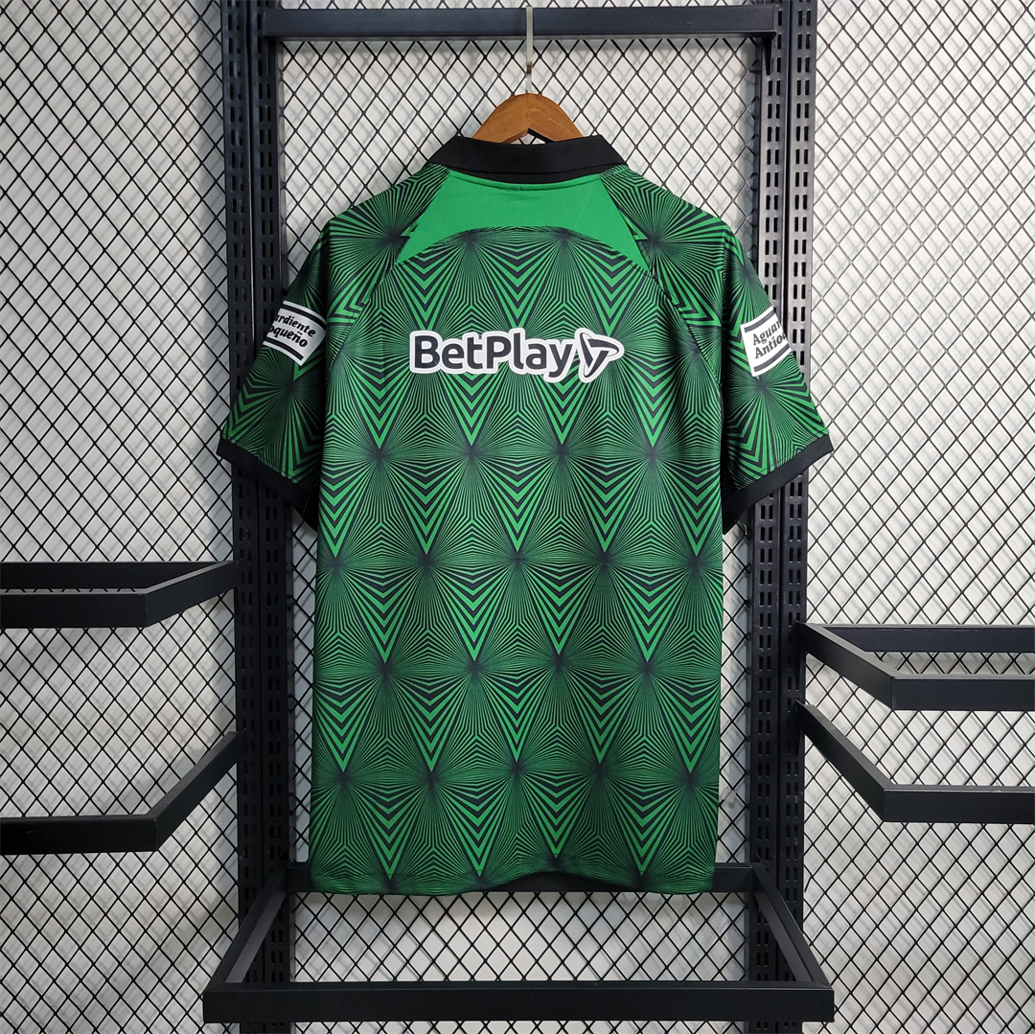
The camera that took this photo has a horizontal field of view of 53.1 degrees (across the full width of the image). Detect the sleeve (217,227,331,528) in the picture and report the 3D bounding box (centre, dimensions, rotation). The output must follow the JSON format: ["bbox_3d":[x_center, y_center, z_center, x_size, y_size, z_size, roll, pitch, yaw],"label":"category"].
[{"bbox_3d":[-0.264,-0.151,1.125,0.125,0.325,0.120,0,4,0],"label":"sleeve"}]

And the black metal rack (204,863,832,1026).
[{"bbox_3d":[0.003,0.434,1.082,0.572,0.031,0.285,0,4,0],"label":"black metal rack"}]

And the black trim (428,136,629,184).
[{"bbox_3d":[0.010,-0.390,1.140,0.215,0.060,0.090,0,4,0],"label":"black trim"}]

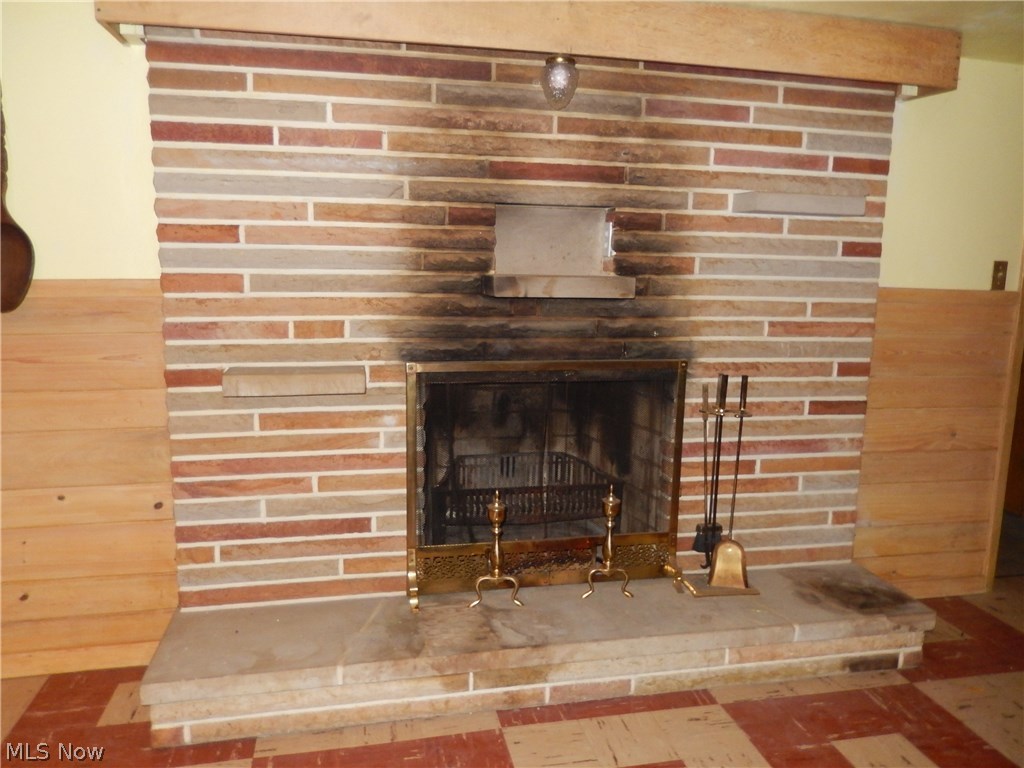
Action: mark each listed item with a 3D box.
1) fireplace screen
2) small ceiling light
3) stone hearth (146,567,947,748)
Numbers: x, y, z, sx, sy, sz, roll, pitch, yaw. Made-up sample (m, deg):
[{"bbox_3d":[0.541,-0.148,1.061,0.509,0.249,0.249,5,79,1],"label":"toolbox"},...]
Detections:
[{"bbox_3d":[0.136,0.330,2.502,0.979,0.810,0.127,-1,10,-11],"label":"fireplace screen"},{"bbox_3d":[0.144,-0.920,2.251,0.117,0.167,0.117,1,10,0],"label":"small ceiling light"},{"bbox_3d":[0.166,0.850,2.453,2.466,0.202,0.424,-1,10,-11],"label":"stone hearth"}]

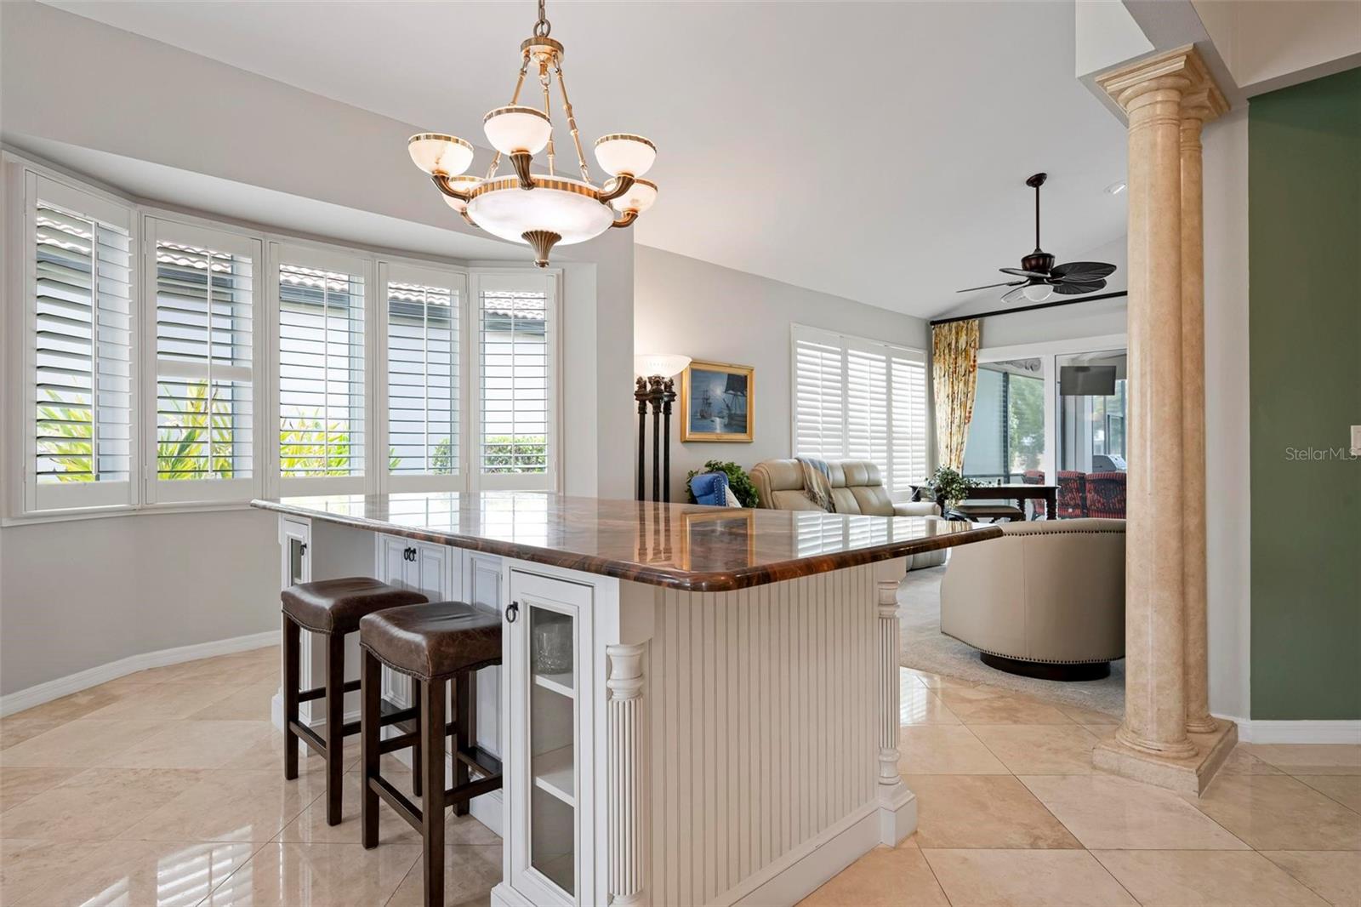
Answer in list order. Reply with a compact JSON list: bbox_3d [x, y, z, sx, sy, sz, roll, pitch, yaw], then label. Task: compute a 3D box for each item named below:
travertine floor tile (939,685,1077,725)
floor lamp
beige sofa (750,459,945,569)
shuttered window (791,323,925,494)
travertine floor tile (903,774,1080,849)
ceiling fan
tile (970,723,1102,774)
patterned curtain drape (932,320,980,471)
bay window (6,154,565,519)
[{"bbox_3d":[1.384,1.115,3.148,0.457,0.012,0.457,0,0,1],"label":"travertine floor tile"},{"bbox_3d":[-0.172,0.202,5.199,0.500,1.850,0.500,0,0,0],"label":"floor lamp"},{"bbox_3d":[1.540,0.592,6.808,2.350,1.070,0.940,0,0,-44],"label":"beige sofa"},{"bbox_3d":[2.120,-0.341,8.089,2.808,1.901,0.100,0,0,-44],"label":"shuttered window"},{"bbox_3d":[0.914,1.113,2.240,0.457,0.012,0.457,0,0,1],"label":"travertine floor tile"},{"bbox_3d":[2.908,-1.762,5.850,1.310,1.050,1.310,0,0,-44],"label":"ceiling fan"},{"bbox_3d":[1.377,1.113,2.691,0.457,0.012,0.457,0,0,1],"label":"tile"},{"bbox_3d":[3.357,-0.273,8.749,0.140,2.780,0.602,0,0,-44],"label":"patterned curtain drape"},{"bbox_3d":[-2.031,-0.497,4.230,2.860,1.628,0.528,0,0,-44],"label":"bay window"}]

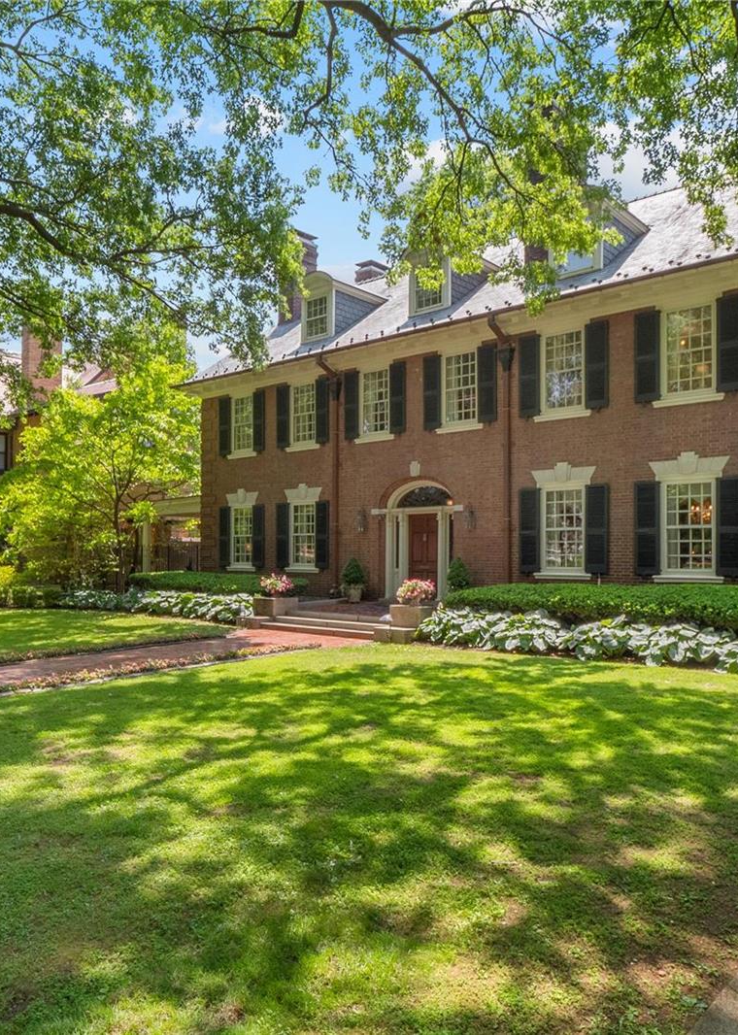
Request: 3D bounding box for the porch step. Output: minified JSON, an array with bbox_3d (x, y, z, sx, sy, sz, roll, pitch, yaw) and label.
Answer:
[{"bbox_3d":[-1.216,2.346,17.188,3.600,0.440,0.800,-1,-2,43],"label":"porch step"}]

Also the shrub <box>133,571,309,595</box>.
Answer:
[{"bbox_3d":[-4.568,2.101,22.787,6.800,1.010,1.500,-1,-2,43],"label":"shrub"}]

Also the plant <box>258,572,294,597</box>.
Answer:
[{"bbox_3d":[-2.236,1.621,18.700,0.850,0.600,0.800,-1,-2,43],"label":"plant"}]

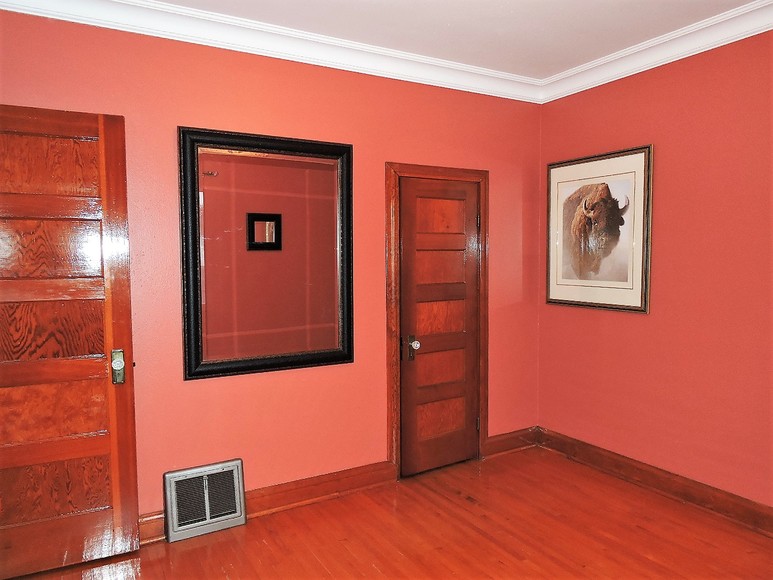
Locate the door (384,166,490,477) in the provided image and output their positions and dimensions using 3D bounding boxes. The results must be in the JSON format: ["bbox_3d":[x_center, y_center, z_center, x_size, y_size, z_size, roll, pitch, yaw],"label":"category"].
[{"bbox_3d":[0.359,0.209,3.788,0.865,2.114,0.090,-3,4,-29],"label":"door"}]

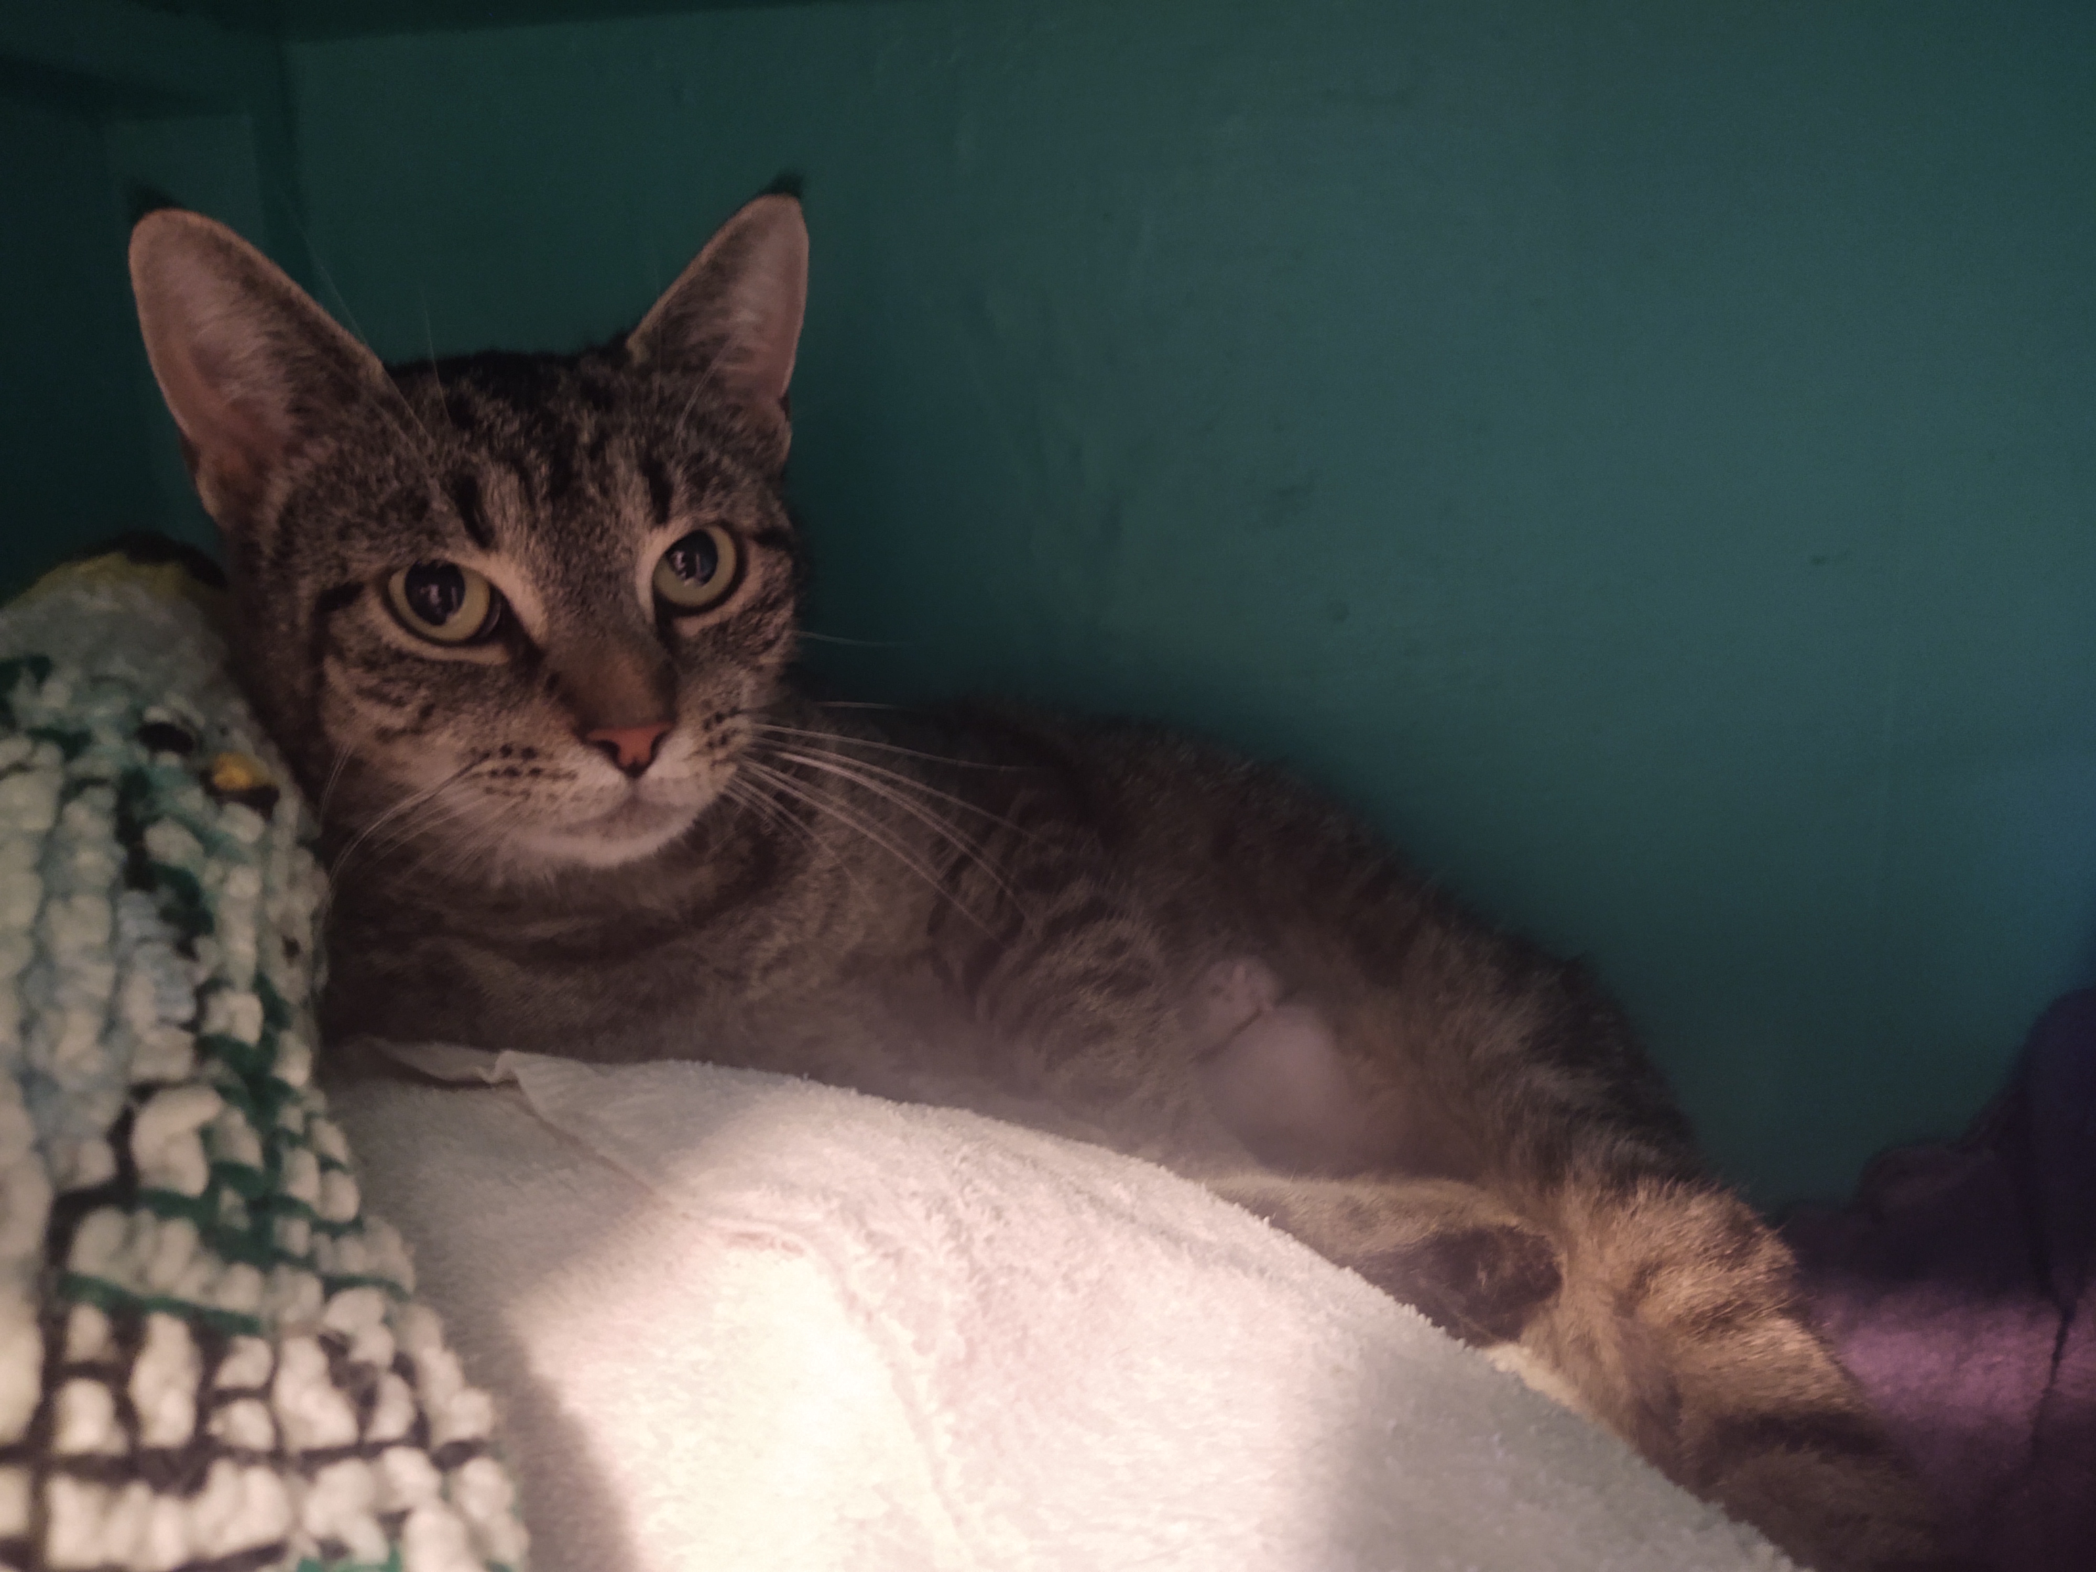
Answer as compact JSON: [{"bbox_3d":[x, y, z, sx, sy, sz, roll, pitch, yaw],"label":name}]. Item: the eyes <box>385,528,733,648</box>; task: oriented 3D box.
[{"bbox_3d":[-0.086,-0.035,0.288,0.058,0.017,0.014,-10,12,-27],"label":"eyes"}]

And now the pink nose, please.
[{"bbox_3d":[-0.068,-0.006,0.264,0.013,0.009,0.009,-10,12,-27],"label":"pink nose"}]

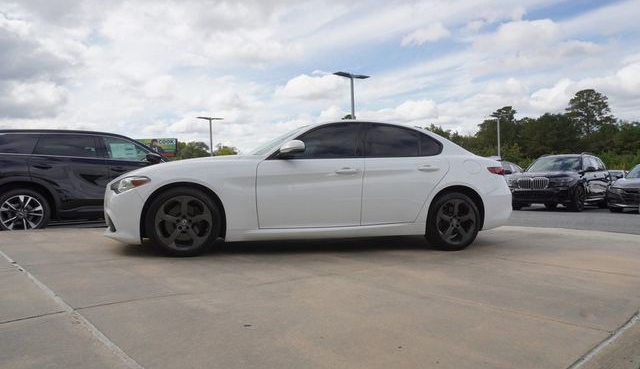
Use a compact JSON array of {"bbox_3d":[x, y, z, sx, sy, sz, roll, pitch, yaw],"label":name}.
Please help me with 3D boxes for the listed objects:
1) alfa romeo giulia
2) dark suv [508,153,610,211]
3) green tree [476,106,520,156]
[{"bbox_3d":[-0.008,-0.022,5.152,4.643,1.436,1.880,1,0,-15],"label":"alfa romeo giulia"},{"bbox_3d":[8.170,-0.120,14.400,5.130,1.800,2.020,0,0,-44],"label":"dark suv"},{"bbox_3d":[24.900,-5.000,60.000,6.600,11.600,6.400,0,0,23],"label":"green tree"}]

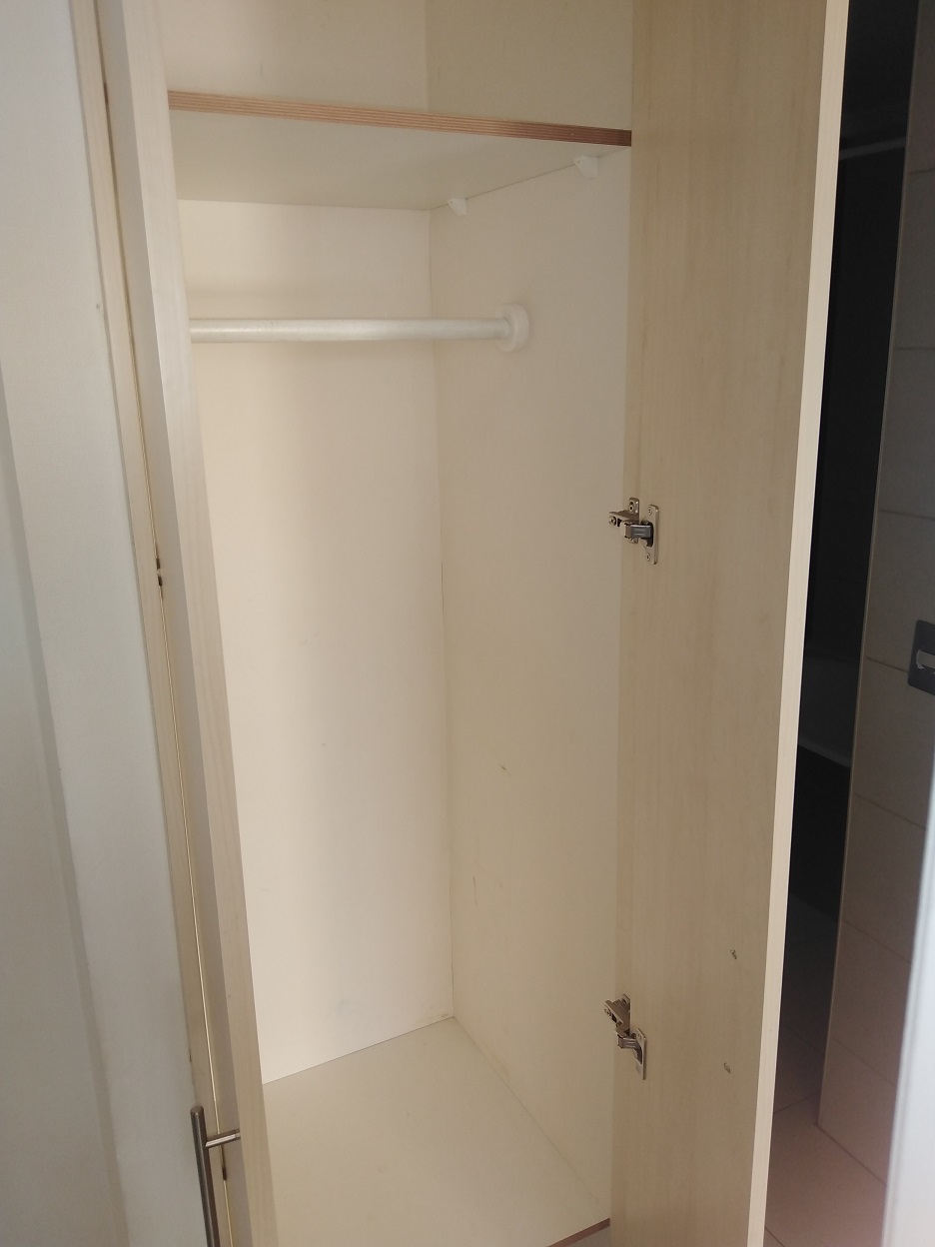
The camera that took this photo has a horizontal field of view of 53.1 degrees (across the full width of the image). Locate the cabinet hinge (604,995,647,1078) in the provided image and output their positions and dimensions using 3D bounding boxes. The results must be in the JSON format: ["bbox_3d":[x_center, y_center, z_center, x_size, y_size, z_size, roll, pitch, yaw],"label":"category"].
[{"bbox_3d":[0.211,0.540,1.234,0.044,0.064,0.106,-9,16,-26],"label":"cabinet hinge"}]

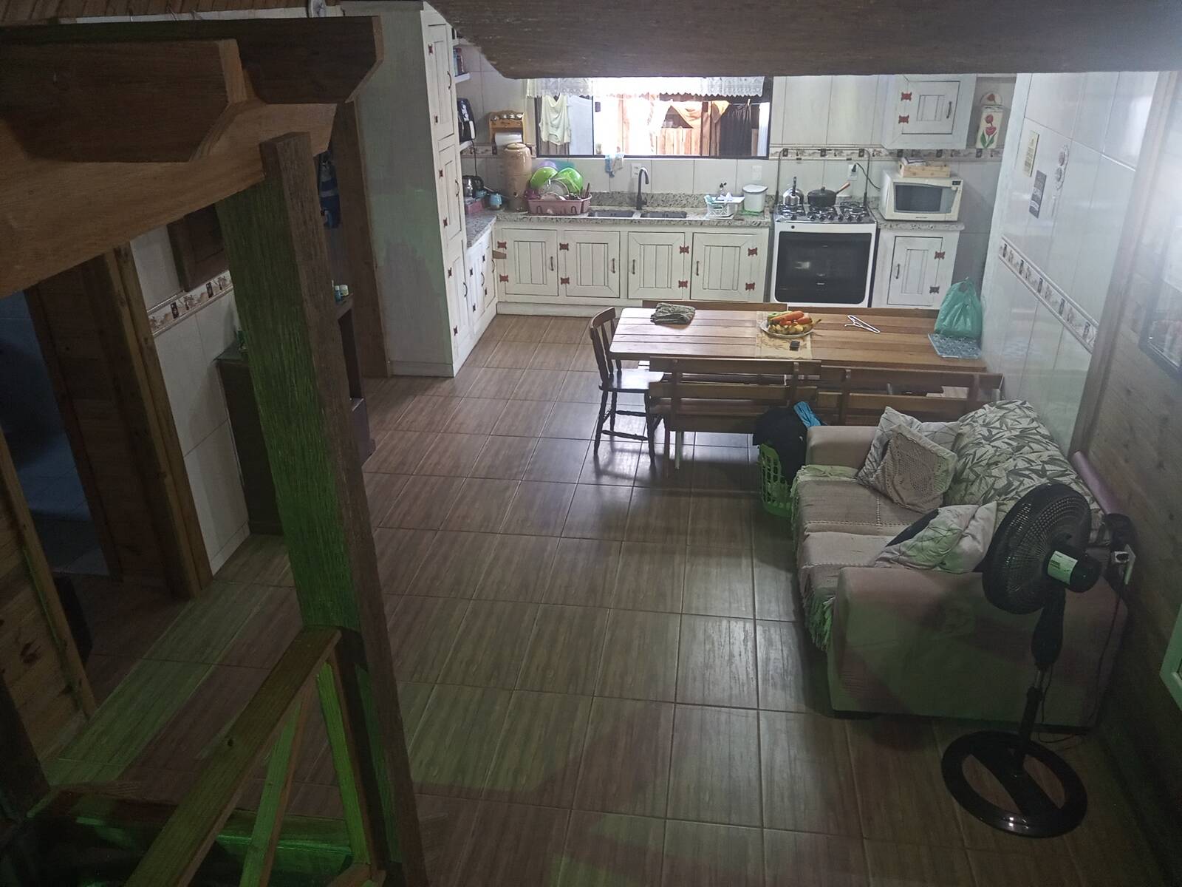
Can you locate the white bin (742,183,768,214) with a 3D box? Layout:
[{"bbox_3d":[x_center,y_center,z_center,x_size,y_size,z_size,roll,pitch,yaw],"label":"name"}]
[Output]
[{"bbox_3d":[1.333,-1.989,7.768,0.201,0.182,0.195,3,25,7],"label":"white bin"}]

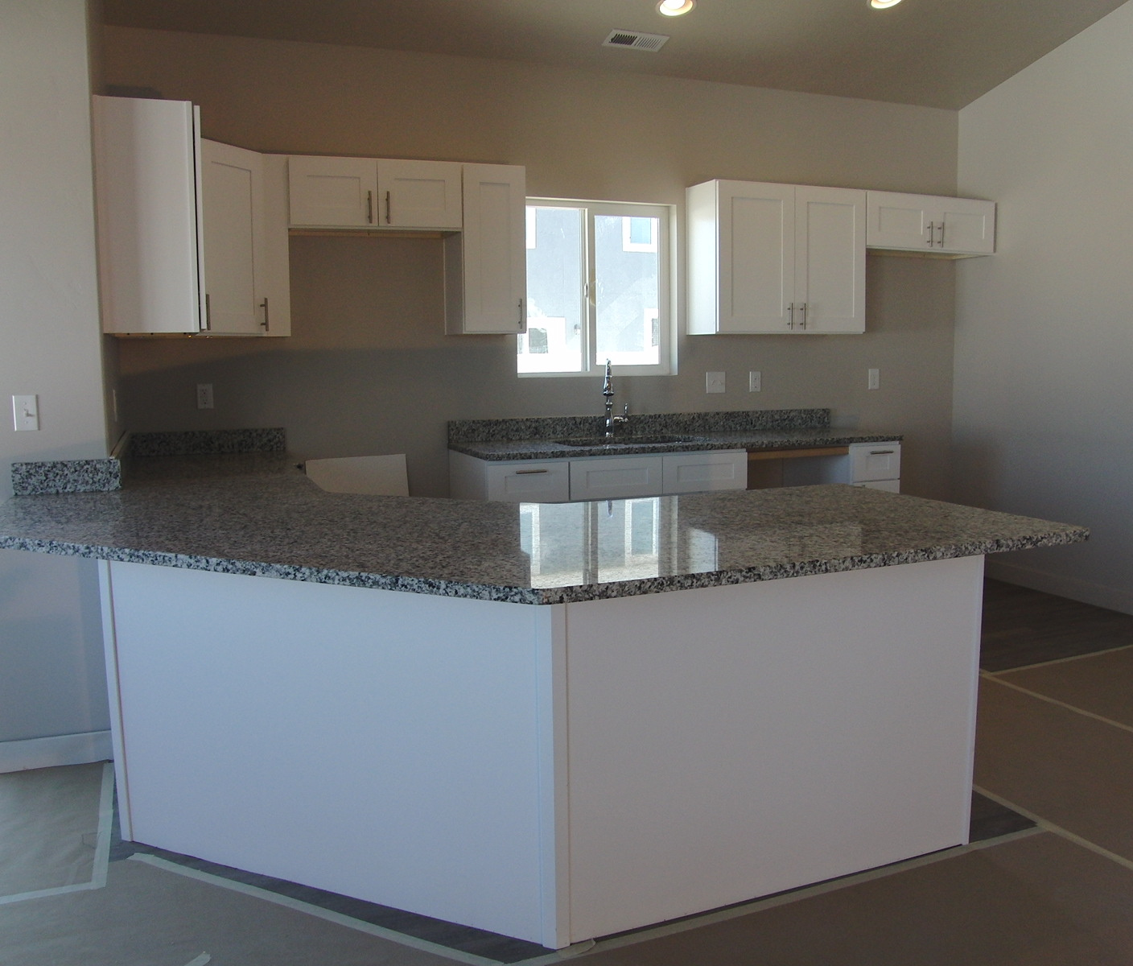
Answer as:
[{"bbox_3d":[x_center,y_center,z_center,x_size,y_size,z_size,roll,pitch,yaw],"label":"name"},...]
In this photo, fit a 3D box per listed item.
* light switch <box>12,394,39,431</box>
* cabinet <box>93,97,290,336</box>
[{"bbox_3d":[-1.729,-0.223,3.094,0.073,0.116,0.014,-4,8,-21],"label":"light switch"},{"bbox_3d":[-1.386,-0.943,3.715,0.684,0.757,1.138,-4,8,-21],"label":"cabinet"}]

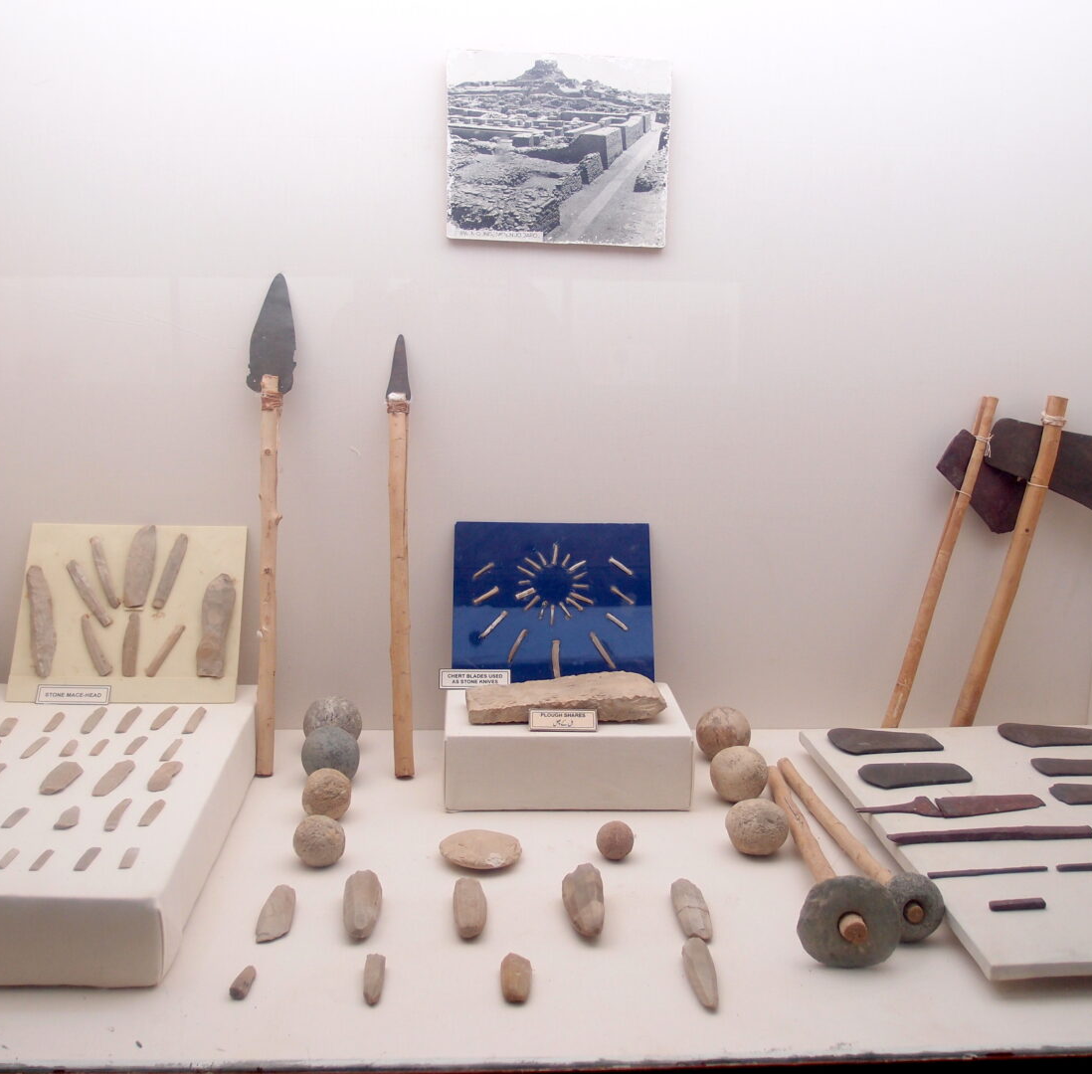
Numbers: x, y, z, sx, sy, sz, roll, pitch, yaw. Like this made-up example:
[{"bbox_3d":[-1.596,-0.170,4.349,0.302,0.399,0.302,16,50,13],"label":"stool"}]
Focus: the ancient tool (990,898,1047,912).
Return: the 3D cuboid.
[{"bbox_3d":[0.418,0.326,1.024,0.052,0.006,0.008,-1,10,-12],"label":"ancient tool"}]

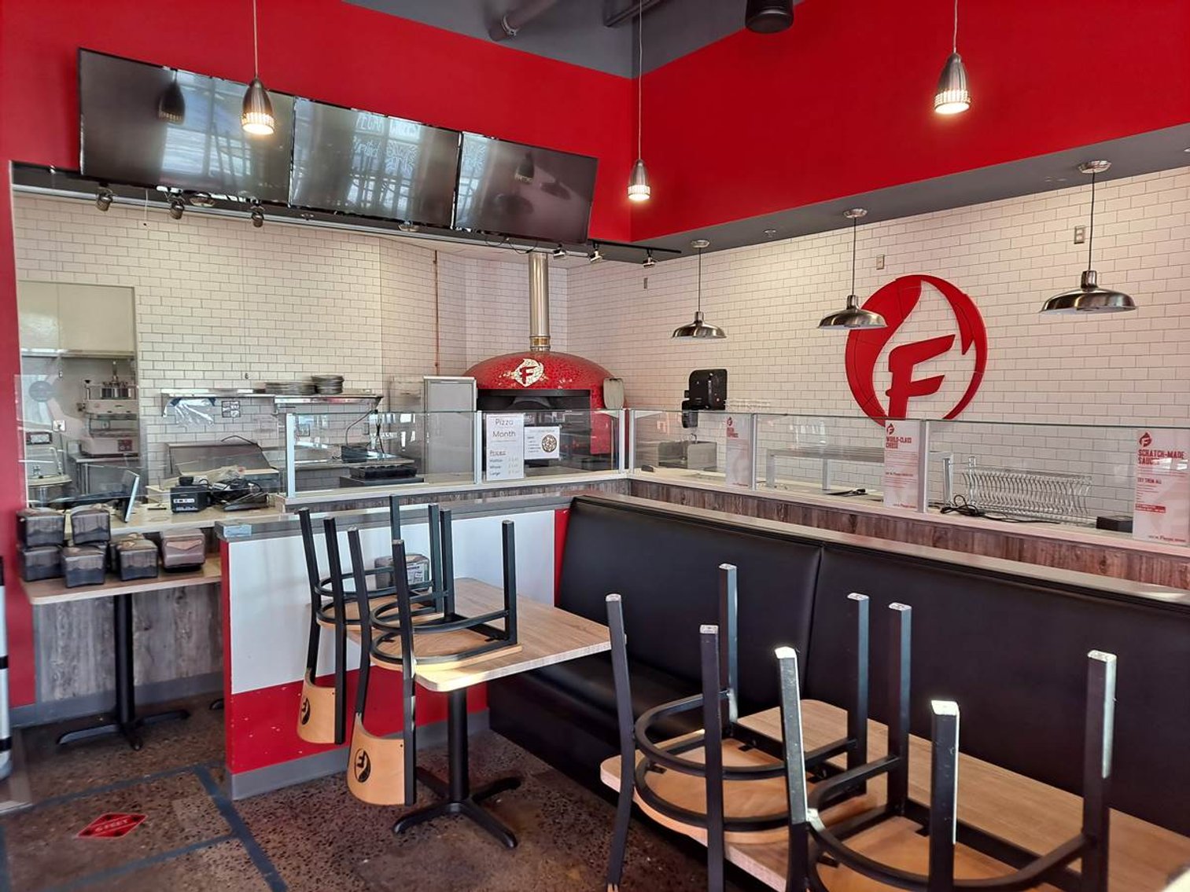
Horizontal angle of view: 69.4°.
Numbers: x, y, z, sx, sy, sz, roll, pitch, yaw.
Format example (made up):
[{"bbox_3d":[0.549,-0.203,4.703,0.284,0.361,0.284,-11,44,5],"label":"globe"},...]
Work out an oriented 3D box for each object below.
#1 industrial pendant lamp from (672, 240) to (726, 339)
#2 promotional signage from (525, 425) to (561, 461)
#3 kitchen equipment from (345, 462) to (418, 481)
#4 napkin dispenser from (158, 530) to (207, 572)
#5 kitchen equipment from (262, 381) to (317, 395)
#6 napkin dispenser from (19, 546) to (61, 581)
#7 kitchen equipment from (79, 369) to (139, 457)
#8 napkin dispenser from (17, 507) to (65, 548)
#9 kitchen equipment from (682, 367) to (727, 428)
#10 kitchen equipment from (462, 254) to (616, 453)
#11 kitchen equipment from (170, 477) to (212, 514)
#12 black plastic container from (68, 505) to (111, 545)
[{"bbox_3d":[0.976,-1.451,7.989,0.495,0.857,0.495,0,4,0],"label":"industrial pendant lamp"},{"bbox_3d":[-0.351,-0.022,5.793,0.275,0.216,0.006,-2,5,-36],"label":"promotional signage"},{"bbox_3d":[-1.447,0.184,5.825,0.375,0.070,0.320,-2,5,-36],"label":"kitchen equipment"},{"bbox_3d":[-2.031,0.511,4.239,0.170,0.180,0.170,-3,5,-36],"label":"napkin dispenser"},{"bbox_3d":[-2.751,-0.518,7.720,0.460,0.125,0.340,-3,5,-36],"label":"kitchen equipment"},{"bbox_3d":[-2.595,0.537,4.046,0.150,0.150,0.180,-3,5,-36],"label":"napkin dispenser"},{"bbox_3d":[-4.851,-0.334,8.649,0.460,0.880,0.580,-2,5,-36],"label":"kitchen equipment"},{"bbox_3d":[-2.610,0.388,4.074,0.150,0.150,0.180,-3,5,-36],"label":"napkin dispenser"},{"bbox_3d":[1.053,-0.473,8.611,0.220,0.600,0.520,-3,5,-36],"label":"kitchen equipment"},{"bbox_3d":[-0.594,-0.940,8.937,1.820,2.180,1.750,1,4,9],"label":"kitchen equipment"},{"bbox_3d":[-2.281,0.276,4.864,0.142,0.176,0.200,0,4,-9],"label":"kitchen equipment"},{"bbox_3d":[-2.406,0.374,4.104,0.153,0.148,0.195,-2,5,-36],"label":"black plastic container"}]

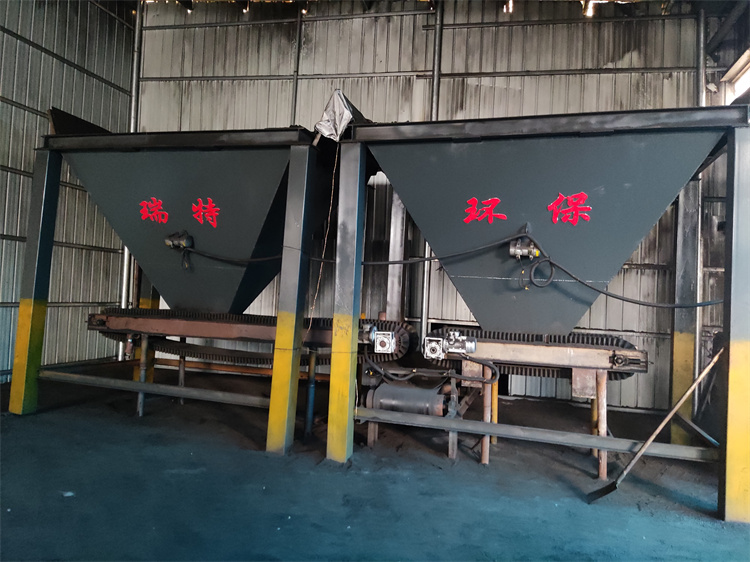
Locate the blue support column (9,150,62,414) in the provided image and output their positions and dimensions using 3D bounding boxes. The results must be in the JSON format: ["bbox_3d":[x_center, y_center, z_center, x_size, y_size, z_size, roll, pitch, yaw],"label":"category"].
[{"bbox_3d":[-3.873,-0.007,6.210,0.193,2.964,0.193,3,-3,16],"label":"blue support column"}]

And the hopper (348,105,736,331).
[{"bbox_3d":[1.609,-0.397,5.600,3.338,1.840,2.115,2,-2,19],"label":"hopper"}]

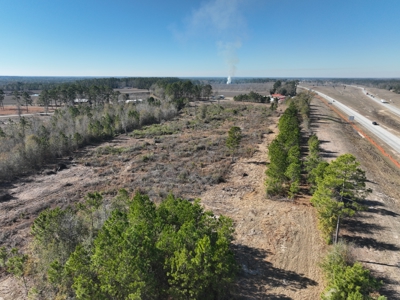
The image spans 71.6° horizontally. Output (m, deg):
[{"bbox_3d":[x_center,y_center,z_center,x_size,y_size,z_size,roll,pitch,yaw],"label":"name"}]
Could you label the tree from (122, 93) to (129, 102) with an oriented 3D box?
[{"bbox_3d":[-103.710,-72.760,384.460,7.950,13.660,7.950,-4,15,-14],"label":"tree"}]

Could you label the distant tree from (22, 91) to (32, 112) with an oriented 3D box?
[{"bbox_3d":[-170.400,-47.350,271.330,8.200,21.280,8.200,-9,17,-31],"label":"distant tree"}]

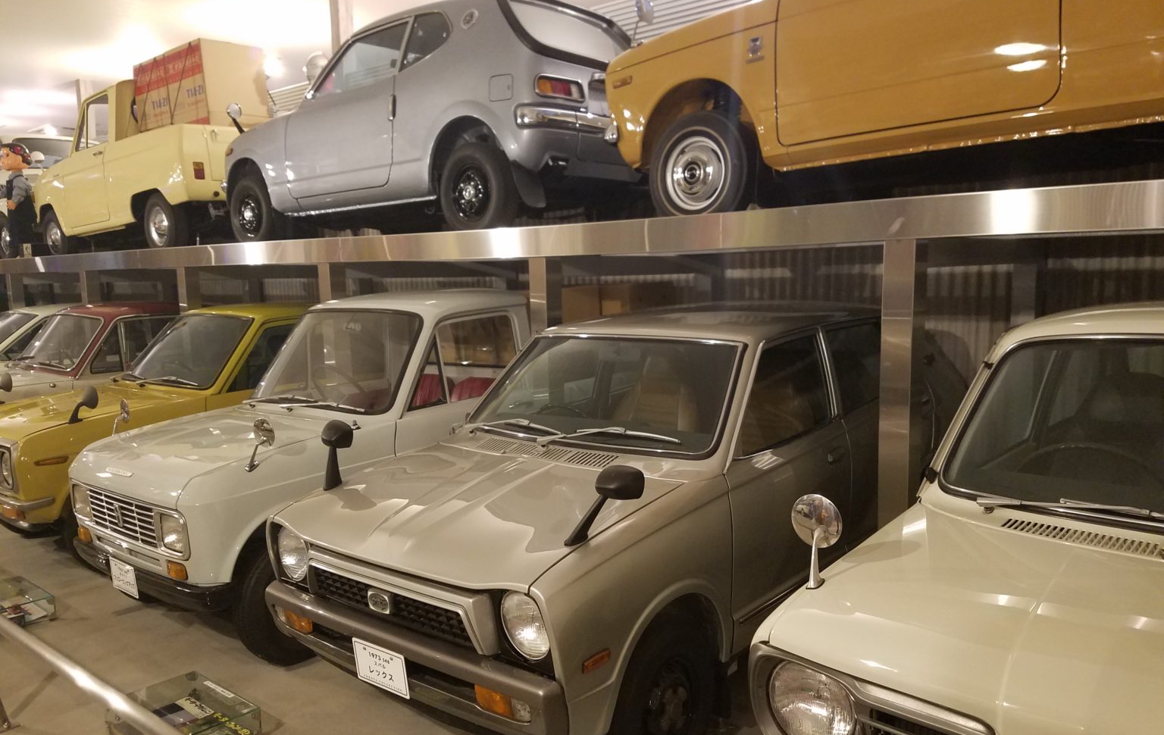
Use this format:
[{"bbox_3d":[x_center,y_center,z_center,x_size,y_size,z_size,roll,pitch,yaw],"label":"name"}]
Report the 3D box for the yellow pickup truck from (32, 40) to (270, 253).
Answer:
[{"bbox_3d":[-3.326,-1.638,7.180,2.995,1.530,1.295,4,9,40],"label":"yellow pickup truck"}]

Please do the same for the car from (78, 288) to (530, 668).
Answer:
[{"bbox_3d":[-0.831,0.269,4.395,1.290,1.380,2.990,4,9,40],"label":"car"}]

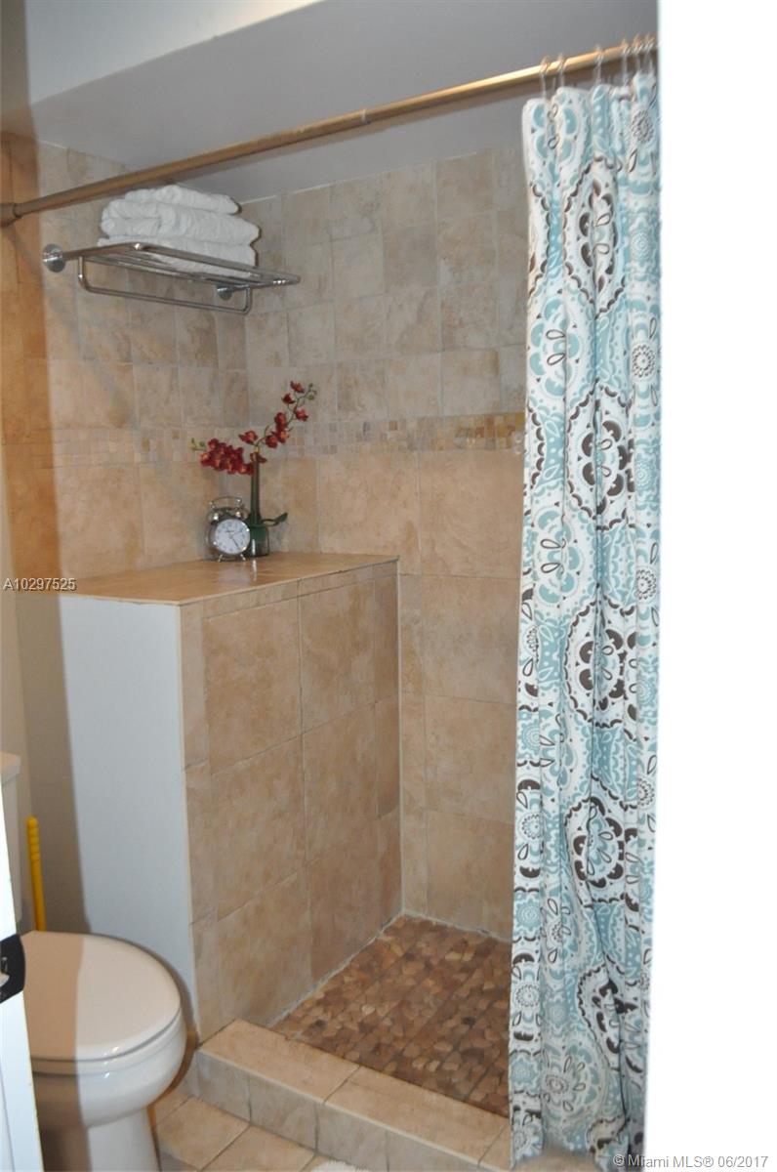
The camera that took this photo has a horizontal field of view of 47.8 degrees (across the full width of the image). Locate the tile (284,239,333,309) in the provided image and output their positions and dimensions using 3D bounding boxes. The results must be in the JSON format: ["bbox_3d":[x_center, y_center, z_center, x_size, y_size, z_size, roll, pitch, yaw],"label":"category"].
[{"bbox_3d":[-0.221,-0.874,2.463,0.168,0.157,0.010,4,10,33],"label":"tile"}]

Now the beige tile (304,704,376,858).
[{"bbox_3d":[-0.117,0.482,2.186,0.012,0.317,0.309,3,9,31],"label":"beige tile"}]

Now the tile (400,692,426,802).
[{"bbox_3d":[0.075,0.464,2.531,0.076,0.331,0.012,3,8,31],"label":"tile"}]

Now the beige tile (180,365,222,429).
[{"bbox_3d":[-0.513,-0.511,2.382,0.012,0.153,0.150,3,9,31],"label":"beige tile"}]

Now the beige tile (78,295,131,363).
[{"bbox_3d":[-0.680,-0.617,2.099,0.012,0.153,0.154,3,9,31],"label":"beige tile"}]

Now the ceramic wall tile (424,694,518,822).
[{"bbox_3d":[0.249,0.470,2.381,0.327,0.327,0.012,3,9,31],"label":"ceramic wall tile"}]

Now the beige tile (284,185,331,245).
[{"bbox_3d":[-0.217,-0.983,2.366,0.157,0.129,0.012,3,9,31],"label":"beige tile"}]

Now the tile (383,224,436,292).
[{"bbox_3d":[0.058,-0.851,2.284,0.157,0.143,0.010,4,10,33],"label":"tile"}]

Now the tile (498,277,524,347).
[{"bbox_3d":[0.351,-0.692,2.200,0.160,0.160,0.012,3,9,30],"label":"tile"}]

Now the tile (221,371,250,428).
[{"bbox_3d":[-0.462,-0.559,2.629,0.012,0.164,0.123,3,8,31],"label":"tile"}]

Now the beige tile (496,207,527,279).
[{"bbox_3d":[0.347,-0.854,2.177,0.160,0.160,0.012,3,9,30],"label":"beige tile"}]

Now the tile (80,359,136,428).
[{"bbox_3d":[-0.707,-0.481,2.208,0.010,0.159,0.166,4,10,33],"label":"tile"}]

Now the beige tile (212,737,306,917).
[{"bbox_3d":[-0.290,0.544,2.004,0.010,0.330,0.310,4,10,33],"label":"beige tile"}]

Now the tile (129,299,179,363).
[{"bbox_3d":[-0.598,-0.643,2.231,0.012,0.149,0.154,3,9,31],"label":"tile"}]

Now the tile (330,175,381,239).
[{"bbox_3d":[-0.081,-1.014,2.358,0.160,0.147,0.012,3,9,31],"label":"tile"}]

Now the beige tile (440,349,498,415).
[{"bbox_3d":[0.217,-0.534,2.304,0.164,0.164,0.012,3,8,31],"label":"beige tile"}]

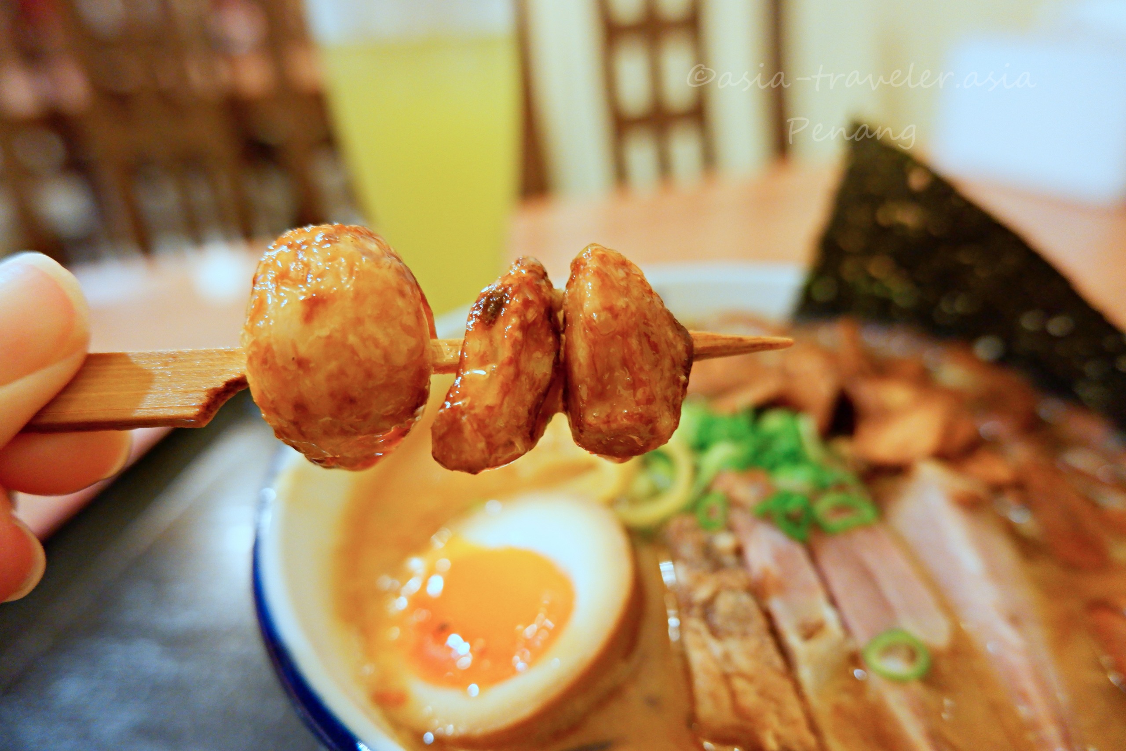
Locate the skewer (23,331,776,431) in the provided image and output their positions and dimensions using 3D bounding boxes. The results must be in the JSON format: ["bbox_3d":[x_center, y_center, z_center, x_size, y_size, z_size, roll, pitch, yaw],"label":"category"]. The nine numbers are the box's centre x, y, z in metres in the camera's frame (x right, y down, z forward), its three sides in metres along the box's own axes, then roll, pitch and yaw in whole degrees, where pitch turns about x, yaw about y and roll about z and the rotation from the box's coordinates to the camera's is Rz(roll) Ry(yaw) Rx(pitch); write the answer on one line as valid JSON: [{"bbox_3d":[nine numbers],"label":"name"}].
[{"bbox_3d":[-0.028,0.001,0.091,0.116,0.003,0.010,-2,59,-1],"label":"skewer"}]

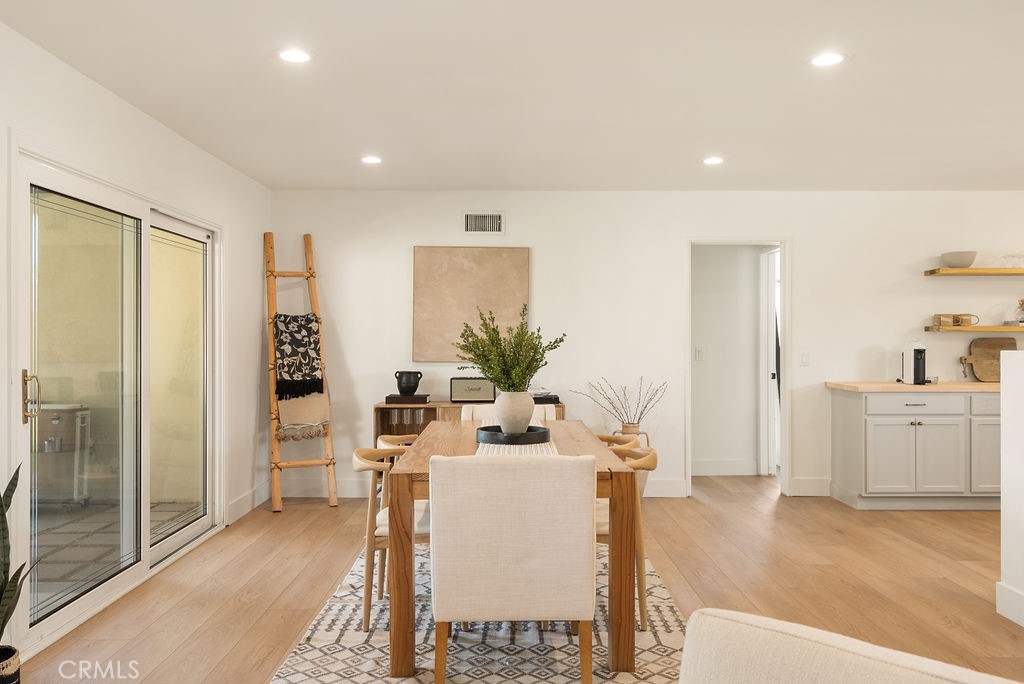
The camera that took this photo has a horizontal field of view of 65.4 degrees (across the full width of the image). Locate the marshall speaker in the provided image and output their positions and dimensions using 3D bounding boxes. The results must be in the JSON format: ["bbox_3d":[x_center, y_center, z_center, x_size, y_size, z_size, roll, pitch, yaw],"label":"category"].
[{"bbox_3d":[-0.300,0.371,6.200,0.347,0.195,0.180,0,0,0],"label":"marshall speaker"}]

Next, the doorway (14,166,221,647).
[{"bbox_3d":[-1.950,0.242,4.140,0.130,2.000,2.170,0,0,-1],"label":"doorway"}]

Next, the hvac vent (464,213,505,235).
[{"bbox_3d":[-0.221,-0.941,6.320,0.335,0.182,0.030,0,0,0],"label":"hvac vent"}]

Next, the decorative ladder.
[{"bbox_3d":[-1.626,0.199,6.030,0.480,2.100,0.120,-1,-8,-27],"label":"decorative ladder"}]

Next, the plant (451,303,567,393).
[{"bbox_3d":[-0.008,0.033,3.870,0.545,0.430,0.480,0,0,0],"label":"plant"}]

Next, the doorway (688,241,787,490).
[{"bbox_3d":[1.794,0.214,6.380,0.790,2.040,0.130,0,0,0],"label":"doorway"}]

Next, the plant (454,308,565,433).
[{"bbox_3d":[-0.015,0.146,3.950,0.560,0.660,0.520,0,0,0],"label":"plant"}]

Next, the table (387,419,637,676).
[{"bbox_3d":[-0.010,0.856,3.850,0.900,0.745,1.850,0,0,-1],"label":"table"}]

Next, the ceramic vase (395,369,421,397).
[{"bbox_3d":[-0.803,0.320,6.170,0.210,0.192,0.175,0,0,0],"label":"ceramic vase"}]

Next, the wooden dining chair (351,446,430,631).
[{"bbox_3d":[-0.440,0.874,3.620,0.520,0.740,0.520,0,0,-1],"label":"wooden dining chair"}]

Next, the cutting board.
[{"bbox_3d":[3.785,0.144,6.310,0.455,0.355,0.025,0,-9,1],"label":"cutting board"}]

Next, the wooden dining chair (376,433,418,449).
[{"bbox_3d":[-0.430,0.872,4.130,0.520,0.740,0.520,0,0,-1],"label":"wooden dining chair"}]

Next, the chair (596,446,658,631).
[{"bbox_3d":[0.394,0.857,3.600,0.520,0.735,0.515,0,0,0],"label":"chair"}]

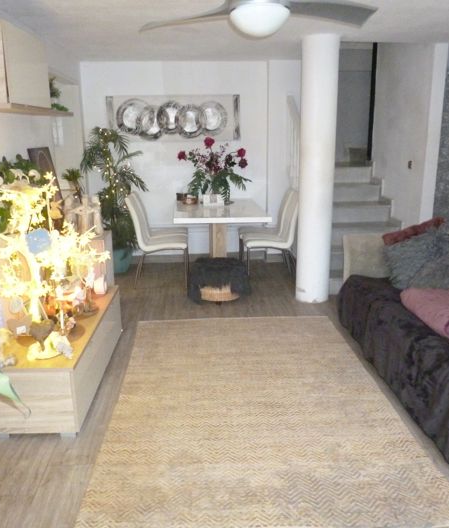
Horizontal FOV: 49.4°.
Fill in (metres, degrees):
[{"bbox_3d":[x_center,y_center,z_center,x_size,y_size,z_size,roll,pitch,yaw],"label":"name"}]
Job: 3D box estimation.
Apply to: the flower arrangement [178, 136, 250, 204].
[{"bbox_3d":[-0.102,-1.017,5.351,0.773,0.696,0.581,-1,15,-2],"label":"flower arrangement"}]

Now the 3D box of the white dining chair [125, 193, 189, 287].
[{"bbox_3d":[-0.680,-0.256,5.094,0.612,0.927,0.474,-1,15,-2],"label":"white dining chair"}]

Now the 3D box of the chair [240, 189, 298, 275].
[{"bbox_3d":[0.515,-0.287,5.176,0.589,0.927,0.459,-1,15,-2],"label":"chair"}]

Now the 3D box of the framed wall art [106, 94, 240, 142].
[{"bbox_3d":[-0.570,-1.657,5.560,1.518,0.483,0.054,-1,15,-2],"label":"framed wall art"}]

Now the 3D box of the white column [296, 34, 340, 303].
[{"bbox_3d":[0.815,-0.790,4.404,0.306,2.295,0.306,-1,15,-2],"label":"white column"}]

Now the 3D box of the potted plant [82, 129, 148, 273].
[{"bbox_3d":[-1.207,-0.807,5.423,0.643,1.339,0.581,-1,15,-2],"label":"potted plant"}]

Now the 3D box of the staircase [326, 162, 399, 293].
[{"bbox_3d":[1.367,-0.451,5.343,1.010,1.147,1.652,-1,15,-2],"label":"staircase"}]

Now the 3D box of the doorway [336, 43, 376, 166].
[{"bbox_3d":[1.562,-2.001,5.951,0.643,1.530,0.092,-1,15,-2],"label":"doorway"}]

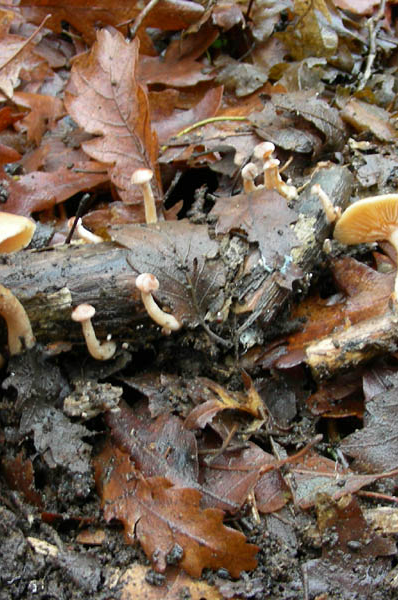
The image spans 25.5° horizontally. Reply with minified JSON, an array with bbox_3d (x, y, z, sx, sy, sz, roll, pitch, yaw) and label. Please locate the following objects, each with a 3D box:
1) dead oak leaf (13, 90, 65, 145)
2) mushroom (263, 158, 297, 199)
[{"bbox_3d":[-0.090,-0.103,0.495,0.027,0.010,0.034,-14,54,-10],"label":"dead oak leaf"},{"bbox_3d":[0.040,-0.060,0.435,0.017,0.021,0.012,0,32,0],"label":"mushroom"}]

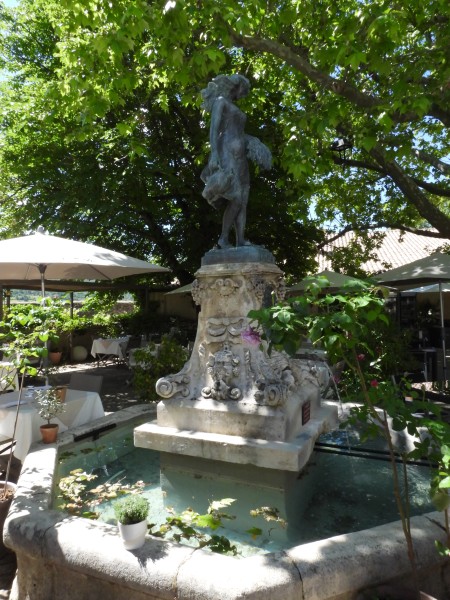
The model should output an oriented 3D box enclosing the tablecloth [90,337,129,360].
[{"bbox_3d":[-3.370,1.416,12.300,0.880,0.540,0.840,-2,-1,12],"label":"tablecloth"}]

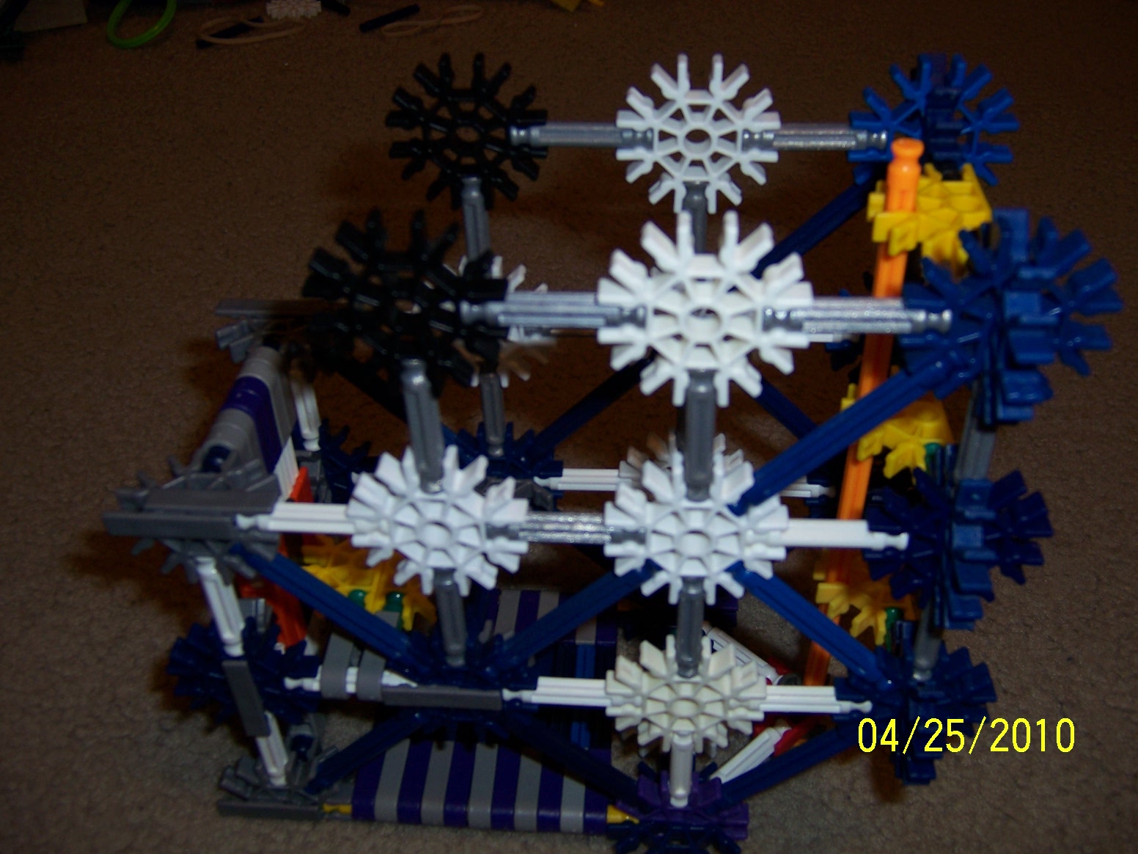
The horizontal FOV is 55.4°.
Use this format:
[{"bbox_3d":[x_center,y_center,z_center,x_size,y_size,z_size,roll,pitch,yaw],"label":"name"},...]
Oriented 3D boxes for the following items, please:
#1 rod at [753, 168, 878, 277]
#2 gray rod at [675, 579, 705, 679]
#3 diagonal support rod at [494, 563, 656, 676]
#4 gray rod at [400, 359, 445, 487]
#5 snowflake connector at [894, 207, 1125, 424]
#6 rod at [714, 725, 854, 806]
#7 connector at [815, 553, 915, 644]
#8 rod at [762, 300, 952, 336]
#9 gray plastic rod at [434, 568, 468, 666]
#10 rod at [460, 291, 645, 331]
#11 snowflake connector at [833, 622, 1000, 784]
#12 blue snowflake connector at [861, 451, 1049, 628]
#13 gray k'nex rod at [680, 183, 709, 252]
[{"bbox_3d":[0.058,-0.045,0.268,0.006,0.054,0.006,38,32,-22],"label":"rod"},{"bbox_3d":[0.026,0.043,0.239,0.006,0.033,0.006,1,38,5],"label":"gray rod"},{"bbox_3d":[0.001,0.044,0.246,0.006,0.054,0.006,38,32,-22],"label":"diagonal support rod"},{"bbox_3d":[-0.029,0.000,0.214,0.006,0.033,0.006,1,38,5],"label":"gray rod"},{"bbox_3d":[0.077,-0.019,0.189,0.038,0.038,0.037,1,38,5],"label":"snowflake connector"},{"bbox_3d":[0.055,0.086,0.269,0.006,0.055,0.006,38,32,-22],"label":"rod"},{"bbox_3d":[0.076,0.042,0.281,0.021,0.006,0.036,1,38,5],"label":"connector"},{"bbox_3d":[0.050,-0.019,0.188,0.033,0.006,0.006,1,38,5],"label":"rod"},{"bbox_3d":[-0.027,0.044,0.248,0.006,0.033,0.006,1,38,5],"label":"gray plastic rod"},{"bbox_3d":[-0.003,-0.021,0.195,0.033,0.006,0.006,1,38,5],"label":"rod"},{"bbox_3d":[0.080,0.065,0.251,0.036,0.036,0.036,1,38,5],"label":"snowflake connector"},{"bbox_3d":[0.078,0.024,0.218,0.036,0.036,0.036,1,38,5],"label":"blue snowflake connector"},{"bbox_3d":[0.031,-0.046,0.271,0.006,0.033,0.006,1,38,5],"label":"gray k'nex rod"}]

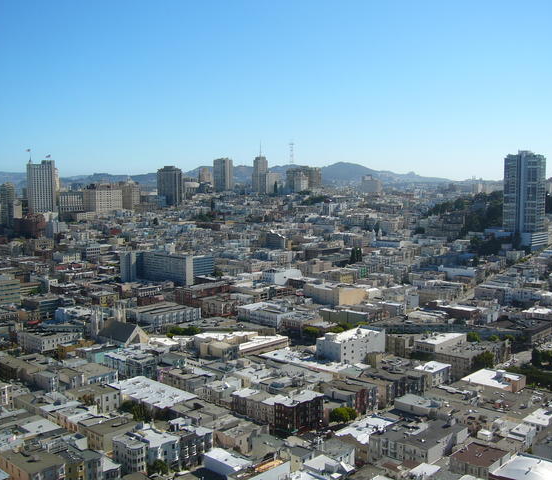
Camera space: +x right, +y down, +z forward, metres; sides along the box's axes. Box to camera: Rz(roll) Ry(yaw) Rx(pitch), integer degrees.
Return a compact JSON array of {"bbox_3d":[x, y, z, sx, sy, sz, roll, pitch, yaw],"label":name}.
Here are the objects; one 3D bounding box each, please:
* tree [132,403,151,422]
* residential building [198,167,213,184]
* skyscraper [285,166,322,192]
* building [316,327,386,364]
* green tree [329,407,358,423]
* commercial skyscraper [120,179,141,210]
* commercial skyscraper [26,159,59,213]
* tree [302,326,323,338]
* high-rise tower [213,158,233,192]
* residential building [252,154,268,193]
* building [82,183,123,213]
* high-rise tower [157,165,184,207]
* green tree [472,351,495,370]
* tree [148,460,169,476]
[{"bbox_3d":[-59.900,77.180,287.600,7.700,9.500,7.500,-2,5,-12],"label":"tree"},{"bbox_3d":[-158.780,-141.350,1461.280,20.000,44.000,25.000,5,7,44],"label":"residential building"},{"bbox_3d":[55.480,-116.430,1301.010,51.200,56.630,54.530,5,7,44],"label":"skyscraper"},{"bbox_3d":[48.760,67.820,413.770,18.990,16.000,46.050,5,7,44],"label":"building"},{"bbox_3d":[30.150,77.420,288.990,13.000,7.500,8.000,0,5,6],"label":"green tree"},{"bbox_3d":[-257.790,-77.670,1143.520,33.250,49.430,20.530,5,7,44],"label":"commercial skyscraper"},{"bbox_3d":[-397.410,-88.240,1097.460,25.920,92.660,40.700,5,7,44],"label":"commercial skyscraper"},{"bbox_3d":[26.050,66.670,461.390,14.270,10.150,14.270,0,5,0],"label":"tree"},{"bbox_3d":[-118.140,-141.200,1455.710,35.000,80.000,26.000,5,7,44],"label":"high-rise tower"},{"bbox_3d":[-31.440,-126.480,1268.090,18.270,74.510,23.380,5,7,44],"label":"residential building"},{"bbox_3d":[-295.450,-72.080,1105.070,42.280,47.110,49.730,5,7,44],"label":"building"},{"bbox_3d":[-194.250,-97.440,1185.810,42.730,69.290,28.100,5,7,44],"label":"high-rise tower"},{"bbox_3d":[124.840,72.920,388.880,12.500,12.500,11.500,1,6,18],"label":"green tree"},{"bbox_3d":[-41.980,81.020,230.810,7.200,6.200,6.500,-1,5,-11],"label":"tree"}]

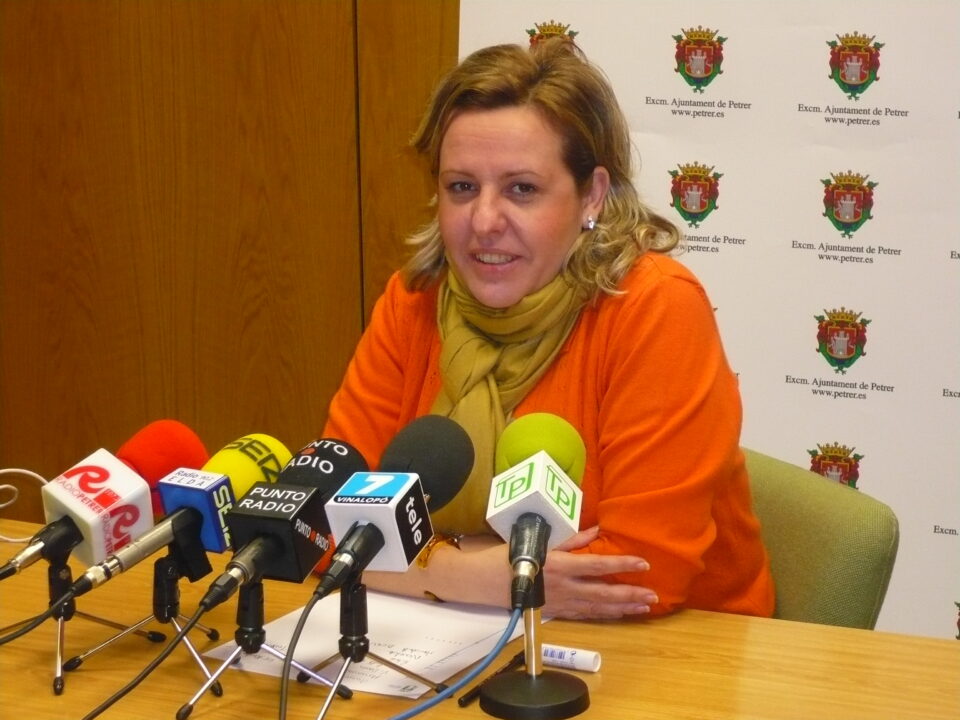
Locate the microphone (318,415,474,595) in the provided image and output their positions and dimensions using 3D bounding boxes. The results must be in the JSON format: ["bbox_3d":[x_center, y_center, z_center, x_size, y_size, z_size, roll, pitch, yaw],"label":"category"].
[{"bbox_3d":[-0.079,0.131,2.270,0.077,0.077,0.268,0,28,23],"label":"microphone"}]

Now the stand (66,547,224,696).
[{"bbox_3d":[-0.293,0.206,2.323,0.138,0.125,0.157,-2,13,-3],"label":"stand"}]

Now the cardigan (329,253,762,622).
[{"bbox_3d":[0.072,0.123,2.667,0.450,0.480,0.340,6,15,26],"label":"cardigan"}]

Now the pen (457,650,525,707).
[{"bbox_3d":[0.015,0.268,2.293,0.011,0.011,0.143,5,14,24],"label":"pen"}]

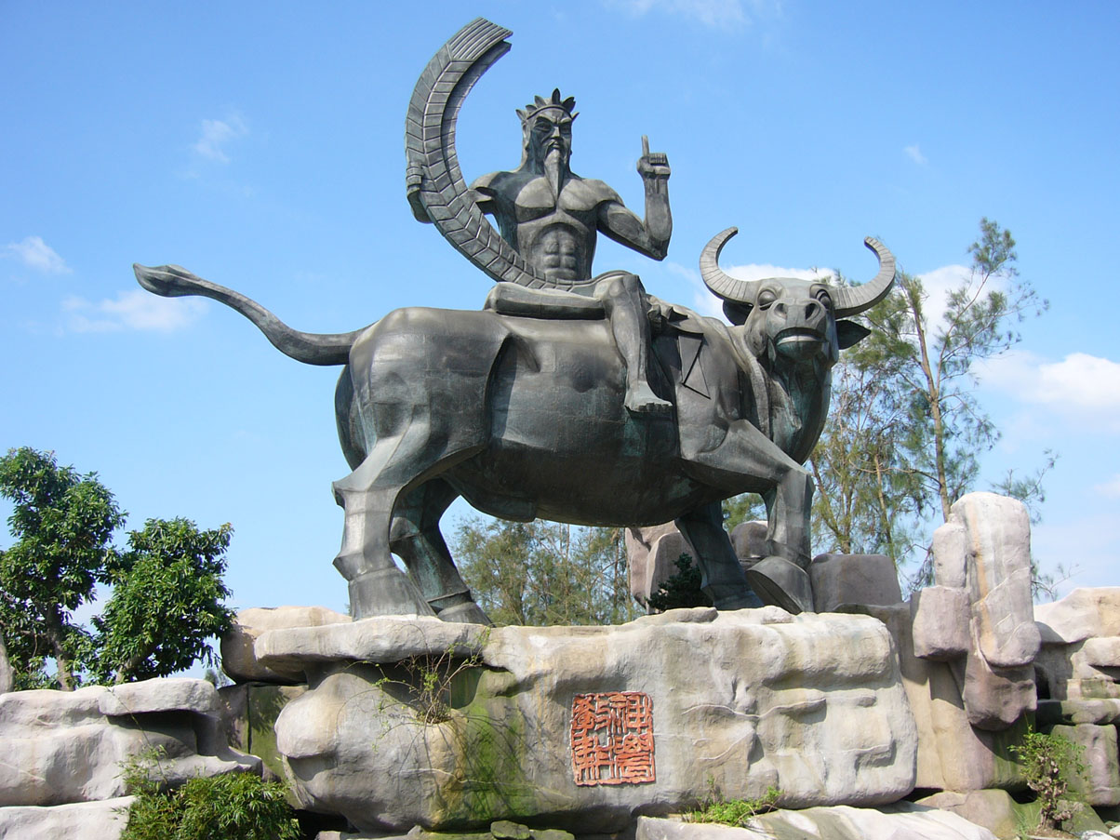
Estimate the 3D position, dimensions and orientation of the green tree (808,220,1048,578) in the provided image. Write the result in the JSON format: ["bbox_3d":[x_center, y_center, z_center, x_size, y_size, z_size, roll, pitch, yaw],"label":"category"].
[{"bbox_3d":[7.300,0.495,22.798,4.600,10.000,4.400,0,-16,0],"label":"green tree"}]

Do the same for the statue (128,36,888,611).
[{"bbox_3d":[-0.350,-1.361,12.501,8.400,6.990,2.600,2,-17,-6],"label":"statue"}]

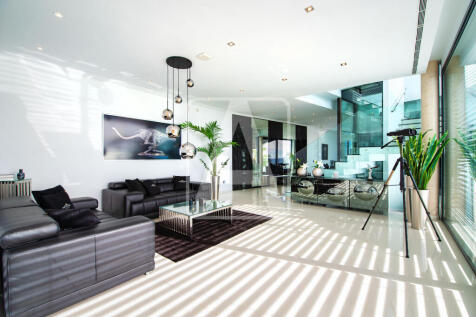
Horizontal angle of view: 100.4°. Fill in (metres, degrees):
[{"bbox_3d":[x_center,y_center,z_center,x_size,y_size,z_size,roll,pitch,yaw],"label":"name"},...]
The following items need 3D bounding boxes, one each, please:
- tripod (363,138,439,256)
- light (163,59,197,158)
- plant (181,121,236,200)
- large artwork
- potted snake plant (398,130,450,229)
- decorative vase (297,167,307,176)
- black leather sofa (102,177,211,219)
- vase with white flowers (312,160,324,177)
[{"bbox_3d":[2.494,0.451,2.904,1.022,1.638,0.935,0,0,25],"label":"tripod"},{"bbox_3d":[-1.062,-0.846,3.599,0.610,1.720,0.610,0,0,0],"label":"light"},{"bbox_3d":[-0.842,0.066,5.856,1.366,2.355,1.464,0,0,0],"label":"plant"},{"bbox_3d":[-2.315,-0.474,5.146,0.050,1.017,1.982,0,0,41],"label":"large artwork"},{"bbox_3d":[3.525,0.375,3.778,0.737,1.791,0.762,0,0,43],"label":"potted snake plant"},{"bbox_3d":[1.829,0.389,5.685,0.256,0.256,0.256,0,0,39],"label":"decorative vase"},{"bbox_3d":[-1.787,0.867,4.838,1.147,0.744,2.172,0,0,39],"label":"black leather sofa"},{"bbox_3d":[2.189,0.299,5.392,0.329,0.433,0.317,0,0,39],"label":"vase with white flowers"}]

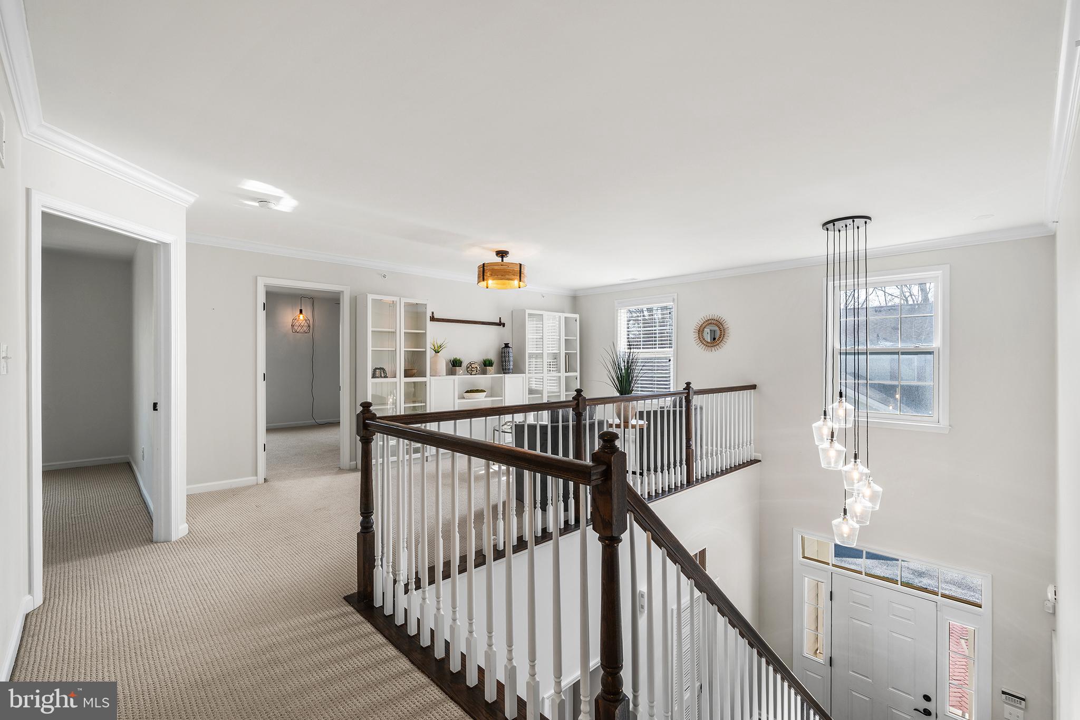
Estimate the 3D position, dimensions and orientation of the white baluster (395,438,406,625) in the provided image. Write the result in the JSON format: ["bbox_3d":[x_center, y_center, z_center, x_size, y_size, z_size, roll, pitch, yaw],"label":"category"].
[{"bbox_3d":[-0.666,0.818,2.154,0.032,0.880,0.032,0,0,-44],"label":"white baluster"}]

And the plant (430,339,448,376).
[{"bbox_3d":[-1.323,-0.042,5.830,0.235,0.490,0.230,0,0,0],"label":"plant"}]

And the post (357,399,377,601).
[{"bbox_3d":[-0.916,0.740,2.392,0.075,1.036,0.075,0,0,-44],"label":"post"}]

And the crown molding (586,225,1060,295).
[{"bbox_3d":[2.551,-1.122,5.832,5.440,0.080,0.075,0,0,44],"label":"crown molding"}]

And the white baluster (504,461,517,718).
[{"bbox_3d":[-0.100,0.817,1.595,0.032,0.880,0.032,0,0,-44],"label":"white baluster"}]

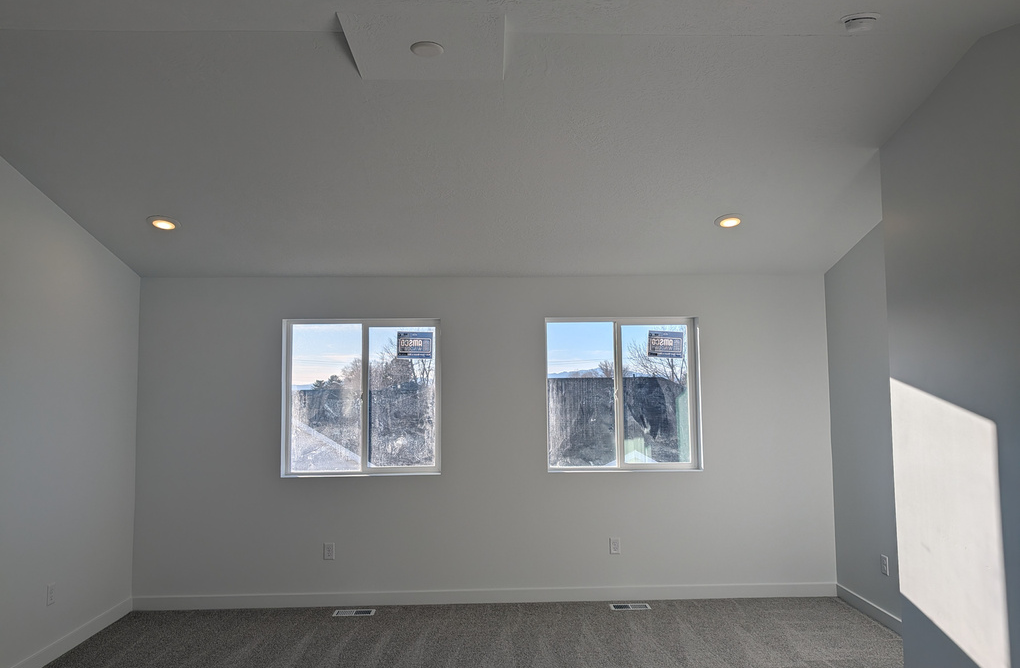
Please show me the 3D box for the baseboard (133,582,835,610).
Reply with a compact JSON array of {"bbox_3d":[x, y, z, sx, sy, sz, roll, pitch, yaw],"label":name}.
[{"bbox_3d":[-0.146,1.933,5.199,5.170,0.092,0.015,-1,-4,-2],"label":"baseboard"}]

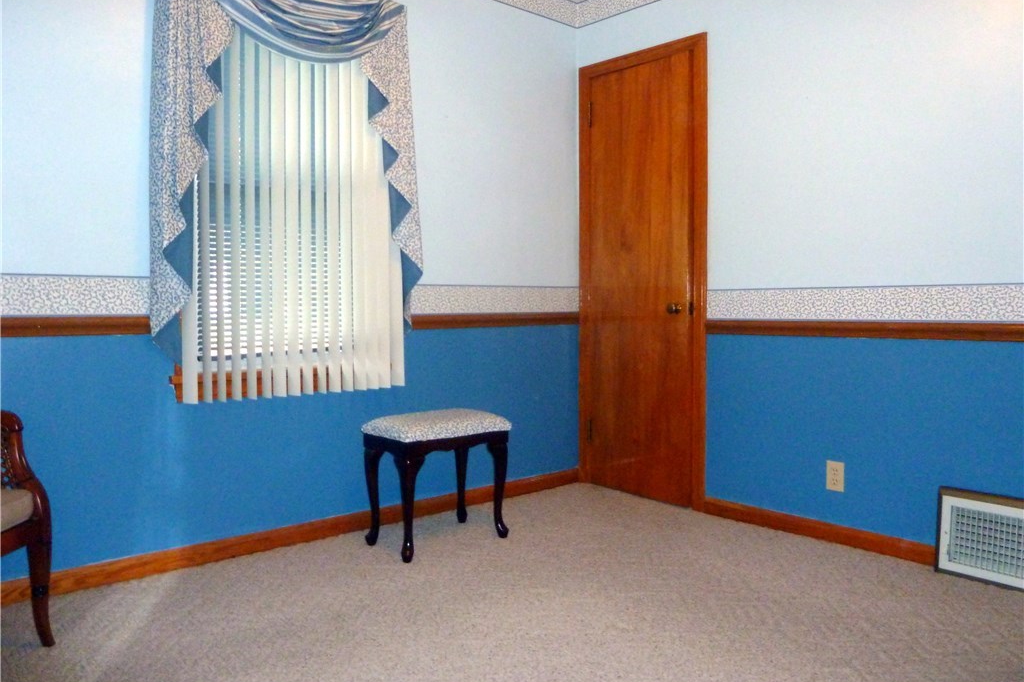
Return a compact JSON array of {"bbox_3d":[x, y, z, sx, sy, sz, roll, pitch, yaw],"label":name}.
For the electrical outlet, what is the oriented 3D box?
[{"bbox_3d":[1.248,0.524,2.858,0.012,0.115,0.069,-3,4,-44],"label":"electrical outlet"}]

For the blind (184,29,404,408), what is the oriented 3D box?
[{"bbox_3d":[-0.776,-0.481,2.735,0.845,1.365,0.090,-2,3,-39],"label":"blind"}]

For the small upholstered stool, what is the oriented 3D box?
[{"bbox_3d":[-0.289,0.538,2.884,0.475,0.487,0.335,-2,3,-39],"label":"small upholstered stool"}]

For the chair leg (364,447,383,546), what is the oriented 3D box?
[{"bbox_3d":[-0.529,0.595,2.827,0.056,0.370,0.056,-2,3,-39],"label":"chair leg"}]

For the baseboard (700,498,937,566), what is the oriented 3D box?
[{"bbox_3d":[1.173,0.746,2.944,0.018,0.070,0.925,-3,4,-44],"label":"baseboard"}]

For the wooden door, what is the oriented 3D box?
[{"bbox_3d":[0.601,-0.297,3.491,0.075,2.100,0.735,-3,4,-44],"label":"wooden door"}]

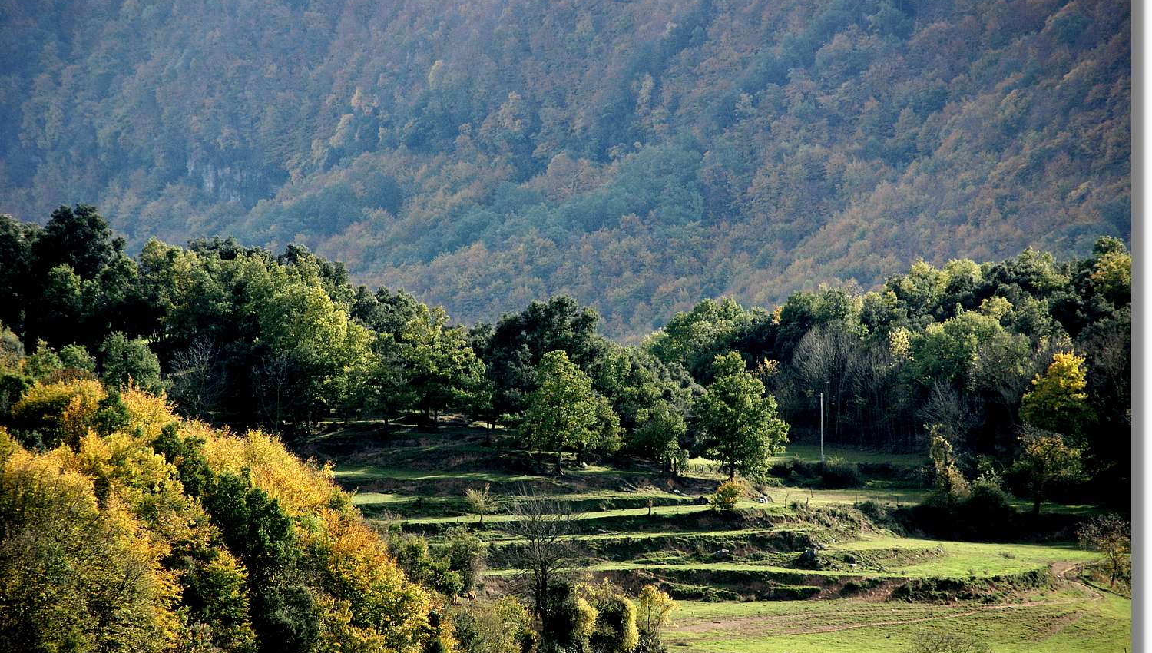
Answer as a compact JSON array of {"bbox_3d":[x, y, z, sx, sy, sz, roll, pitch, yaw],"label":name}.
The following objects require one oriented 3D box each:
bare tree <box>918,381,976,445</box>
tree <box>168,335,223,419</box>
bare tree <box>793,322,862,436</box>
[{"bbox_3d":[34.810,8.400,900.000,5.230,6.620,4.970,0,5,0],"label":"bare tree"},{"bbox_3d":[-37.680,5.030,950.000,5.430,8.240,5.160,0,5,0],"label":"tree"},{"bbox_3d":[24.900,5.300,950.000,6.770,11.210,6.430,0,5,0],"label":"bare tree"}]

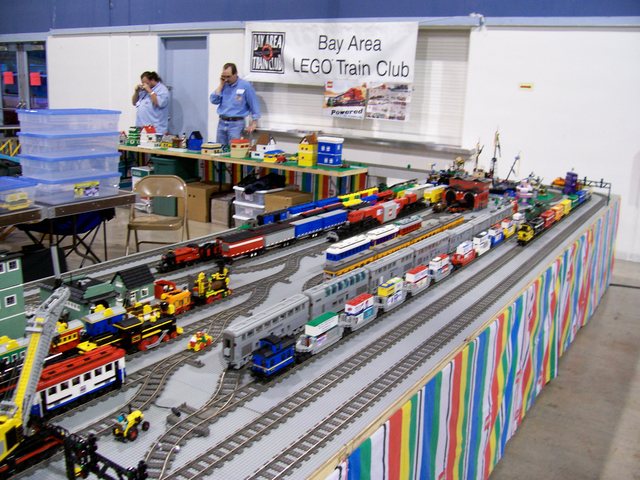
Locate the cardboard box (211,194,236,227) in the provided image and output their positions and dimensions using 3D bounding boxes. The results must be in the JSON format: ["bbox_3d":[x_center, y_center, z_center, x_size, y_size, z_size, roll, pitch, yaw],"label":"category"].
[{"bbox_3d":[-0.977,-0.329,7.000,0.270,0.275,0.400,11,16,31],"label":"cardboard box"}]

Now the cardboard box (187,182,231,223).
[{"bbox_3d":[-1.313,-0.447,7.221,0.440,0.375,0.450,11,16,31],"label":"cardboard box"}]

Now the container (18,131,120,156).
[{"bbox_3d":[-1.761,-0.674,4.411,0.400,0.157,0.590,11,16,31],"label":"container"}]

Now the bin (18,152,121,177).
[{"bbox_3d":[-1.769,-0.528,4.447,0.400,0.157,0.590,11,16,31],"label":"bin"}]

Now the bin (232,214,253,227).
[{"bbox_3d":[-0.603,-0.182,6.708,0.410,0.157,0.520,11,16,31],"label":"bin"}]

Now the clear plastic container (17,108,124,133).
[{"bbox_3d":[-1.743,-0.827,4.381,0.412,0.157,0.565,12,17,34],"label":"clear plastic container"}]

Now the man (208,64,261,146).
[{"bbox_3d":[-1.096,-1.348,8.013,0.600,1.800,0.380,5,14,12],"label":"man"}]

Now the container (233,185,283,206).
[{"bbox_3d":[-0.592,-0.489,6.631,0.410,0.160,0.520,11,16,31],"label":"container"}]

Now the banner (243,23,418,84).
[{"bbox_3d":[0.063,-2.183,7.284,2.350,0.710,0.030,11,16,31],"label":"banner"}]

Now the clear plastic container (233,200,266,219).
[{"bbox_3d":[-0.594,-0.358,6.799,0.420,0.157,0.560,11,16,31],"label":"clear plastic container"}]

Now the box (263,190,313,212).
[{"bbox_3d":[-0.314,-0.264,6.549,0.330,0.430,0.450,11,16,31],"label":"box"}]

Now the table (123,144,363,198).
[{"bbox_3d":[-1.012,-0.571,7.004,3.190,0.740,0.520,11,16,31],"label":"table"}]

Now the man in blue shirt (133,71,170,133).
[{"bbox_3d":[-2.189,-1.398,8.319,0.520,1.650,0.460,13,18,36],"label":"man in blue shirt"}]

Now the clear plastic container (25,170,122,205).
[{"bbox_3d":[-1.776,-0.382,4.483,0.400,0.157,0.590,11,16,31],"label":"clear plastic container"}]

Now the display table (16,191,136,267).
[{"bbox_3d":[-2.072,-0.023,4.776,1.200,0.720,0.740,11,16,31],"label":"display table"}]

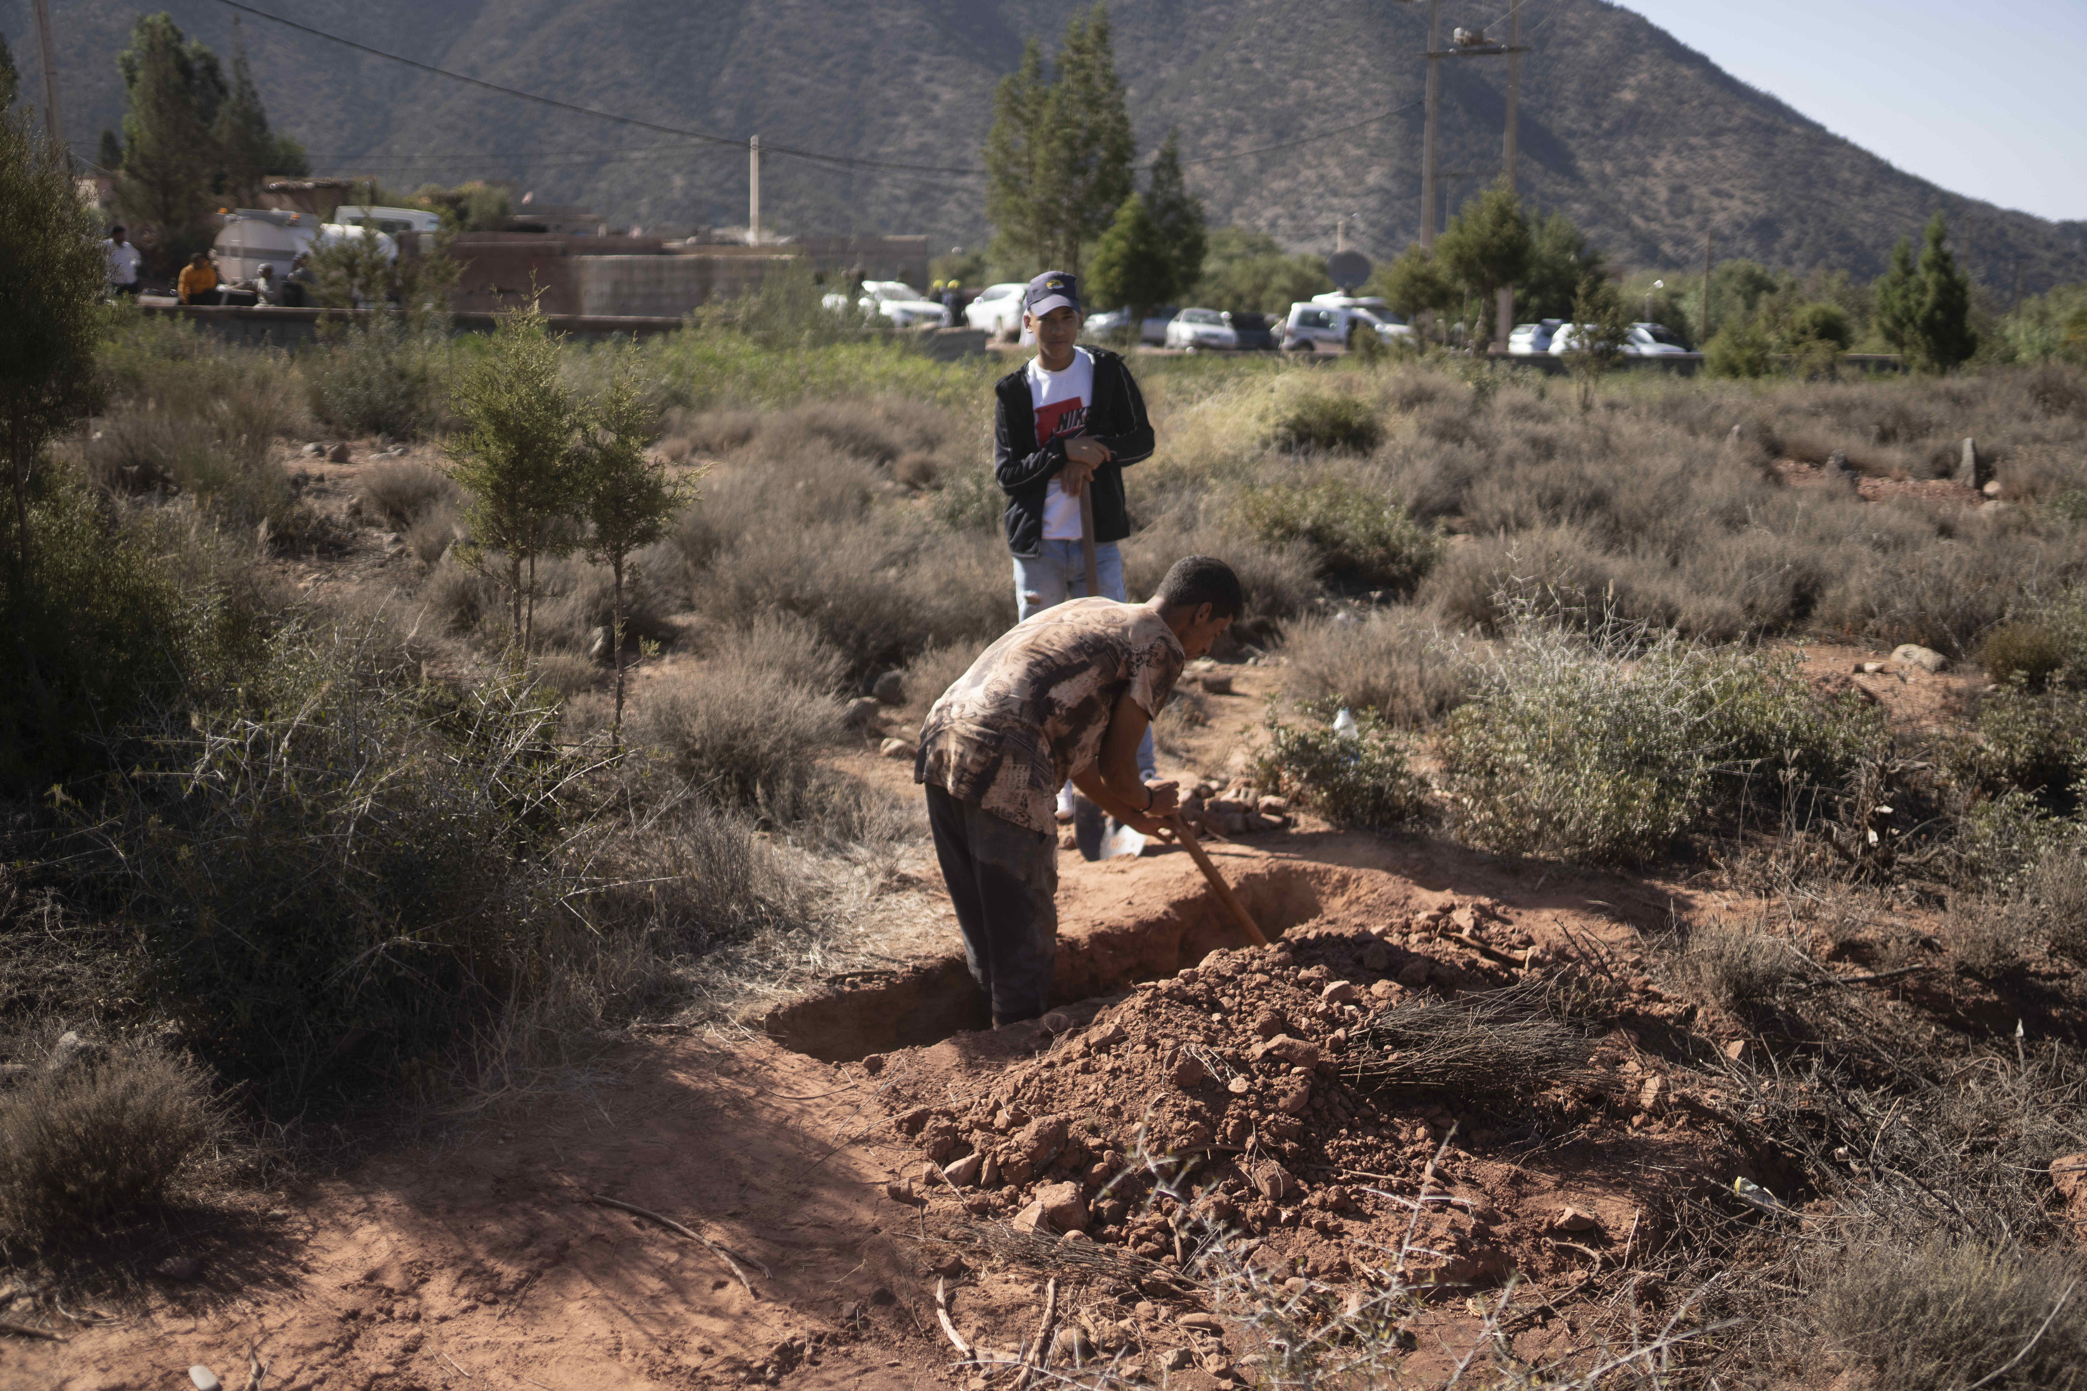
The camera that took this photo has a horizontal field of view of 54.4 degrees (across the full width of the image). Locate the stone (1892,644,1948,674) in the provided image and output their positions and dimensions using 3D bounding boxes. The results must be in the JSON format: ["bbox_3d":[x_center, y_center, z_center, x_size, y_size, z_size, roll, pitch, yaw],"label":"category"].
[{"bbox_3d":[4.026,-0.168,9.320,0.250,0.140,0.200,0,10,0],"label":"stone"}]

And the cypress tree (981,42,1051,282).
[{"bbox_3d":[-0.930,-16.313,66.149,2.200,9.900,2.200,0,10,0],"label":"cypress tree"}]

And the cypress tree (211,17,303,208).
[{"bbox_3d":[-20.137,-13.315,51.310,2.500,7.199,2.500,0,11,0],"label":"cypress tree"}]

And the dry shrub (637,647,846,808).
[{"bbox_3d":[-1.050,0.101,7.041,0.680,0.540,0.620,0,10,0],"label":"dry shrub"}]

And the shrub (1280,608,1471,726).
[{"bbox_3d":[1.344,-0.105,8.239,0.730,0.500,0.650,0,10,0],"label":"shrub"}]

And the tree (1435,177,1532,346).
[{"bbox_3d":[12.336,-12.004,56.544,2.700,4.758,2.600,0,11,0],"label":"tree"}]

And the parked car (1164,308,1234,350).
[{"bbox_3d":[5.348,-12.427,68.864,1.680,1.417,4.000,-2,11,-9],"label":"parked car"}]

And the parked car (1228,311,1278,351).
[{"bbox_3d":[6.599,-11.796,65.954,1.780,1.500,4.200,-2,10,-10],"label":"parked car"}]

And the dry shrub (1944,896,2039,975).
[{"bbox_3d":[2.397,0.598,5.112,0.240,0.184,0.220,0,11,0],"label":"dry shrub"}]

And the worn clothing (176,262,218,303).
[{"bbox_3d":[-11.641,-5.670,27.936,0.520,0.580,0.380,-5,11,-26],"label":"worn clothing"}]

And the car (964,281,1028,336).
[{"bbox_3d":[-0.832,-10.002,53.067,1.800,1.600,4.300,-4,11,-23],"label":"car"}]

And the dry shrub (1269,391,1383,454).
[{"bbox_3d":[3.192,-3.082,22.893,1.270,0.710,1.150,0,10,0],"label":"dry shrub"}]

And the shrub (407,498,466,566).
[{"bbox_3d":[-3.964,-1.068,13.222,0.390,0.440,0.400,0,10,0],"label":"shrub"}]

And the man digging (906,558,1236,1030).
[{"bbox_3d":[0.072,0.309,4.853,0.720,1.250,0.480,-4,11,-22],"label":"man digging"}]

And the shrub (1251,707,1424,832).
[{"bbox_3d":[0.977,0.215,6.667,0.560,0.341,0.500,0,11,0],"label":"shrub"}]

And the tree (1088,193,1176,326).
[{"bbox_3d":[2.881,-13.817,65.550,2.800,4.693,2.700,0,11,0],"label":"tree"}]

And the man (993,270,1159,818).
[{"bbox_3d":[0.106,-0.474,6.503,0.540,1.742,0.440,0,11,0],"label":"man"}]

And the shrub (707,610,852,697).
[{"bbox_3d":[-1.059,-0.116,8.062,0.580,0.395,0.550,0,11,0],"label":"shrub"}]

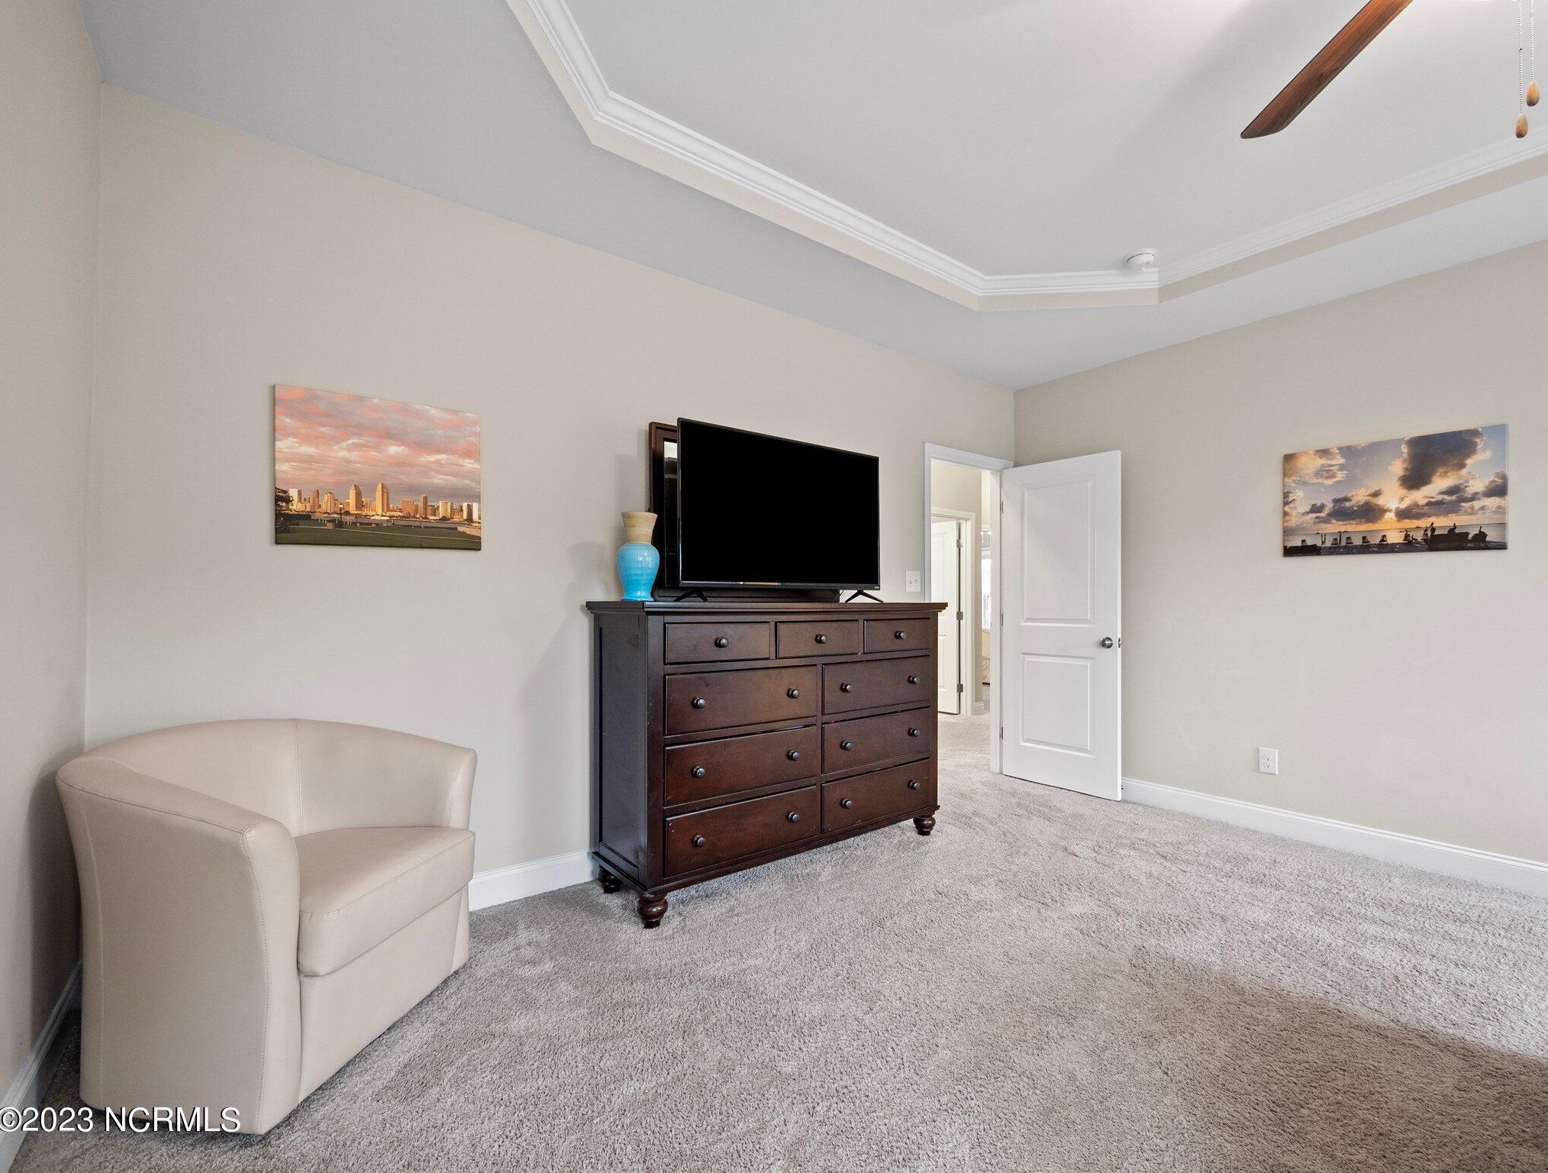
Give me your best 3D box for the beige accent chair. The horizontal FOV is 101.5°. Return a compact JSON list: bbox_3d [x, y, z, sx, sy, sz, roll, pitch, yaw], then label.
[{"bbox_3d":[-1.392,0.804,1.752,0.757,0.772,0.743,0,-1,10],"label":"beige accent chair"}]

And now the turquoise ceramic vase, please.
[{"bbox_3d":[-0.527,-0.115,2.460,0.164,0.350,0.164,1,-1,-37],"label":"turquoise ceramic vase"}]

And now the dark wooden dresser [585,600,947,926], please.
[{"bbox_3d":[0.065,0.645,2.807,1.638,1.143,0.479,1,-1,-37],"label":"dark wooden dresser"}]

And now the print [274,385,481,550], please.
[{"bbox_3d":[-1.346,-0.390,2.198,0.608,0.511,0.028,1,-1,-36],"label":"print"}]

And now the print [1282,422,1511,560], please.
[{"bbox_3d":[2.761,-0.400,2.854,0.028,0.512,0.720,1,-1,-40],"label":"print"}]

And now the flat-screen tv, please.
[{"bbox_3d":[0.056,-0.311,2.776,1.101,0.645,0.069,1,-1,-37],"label":"flat-screen tv"}]

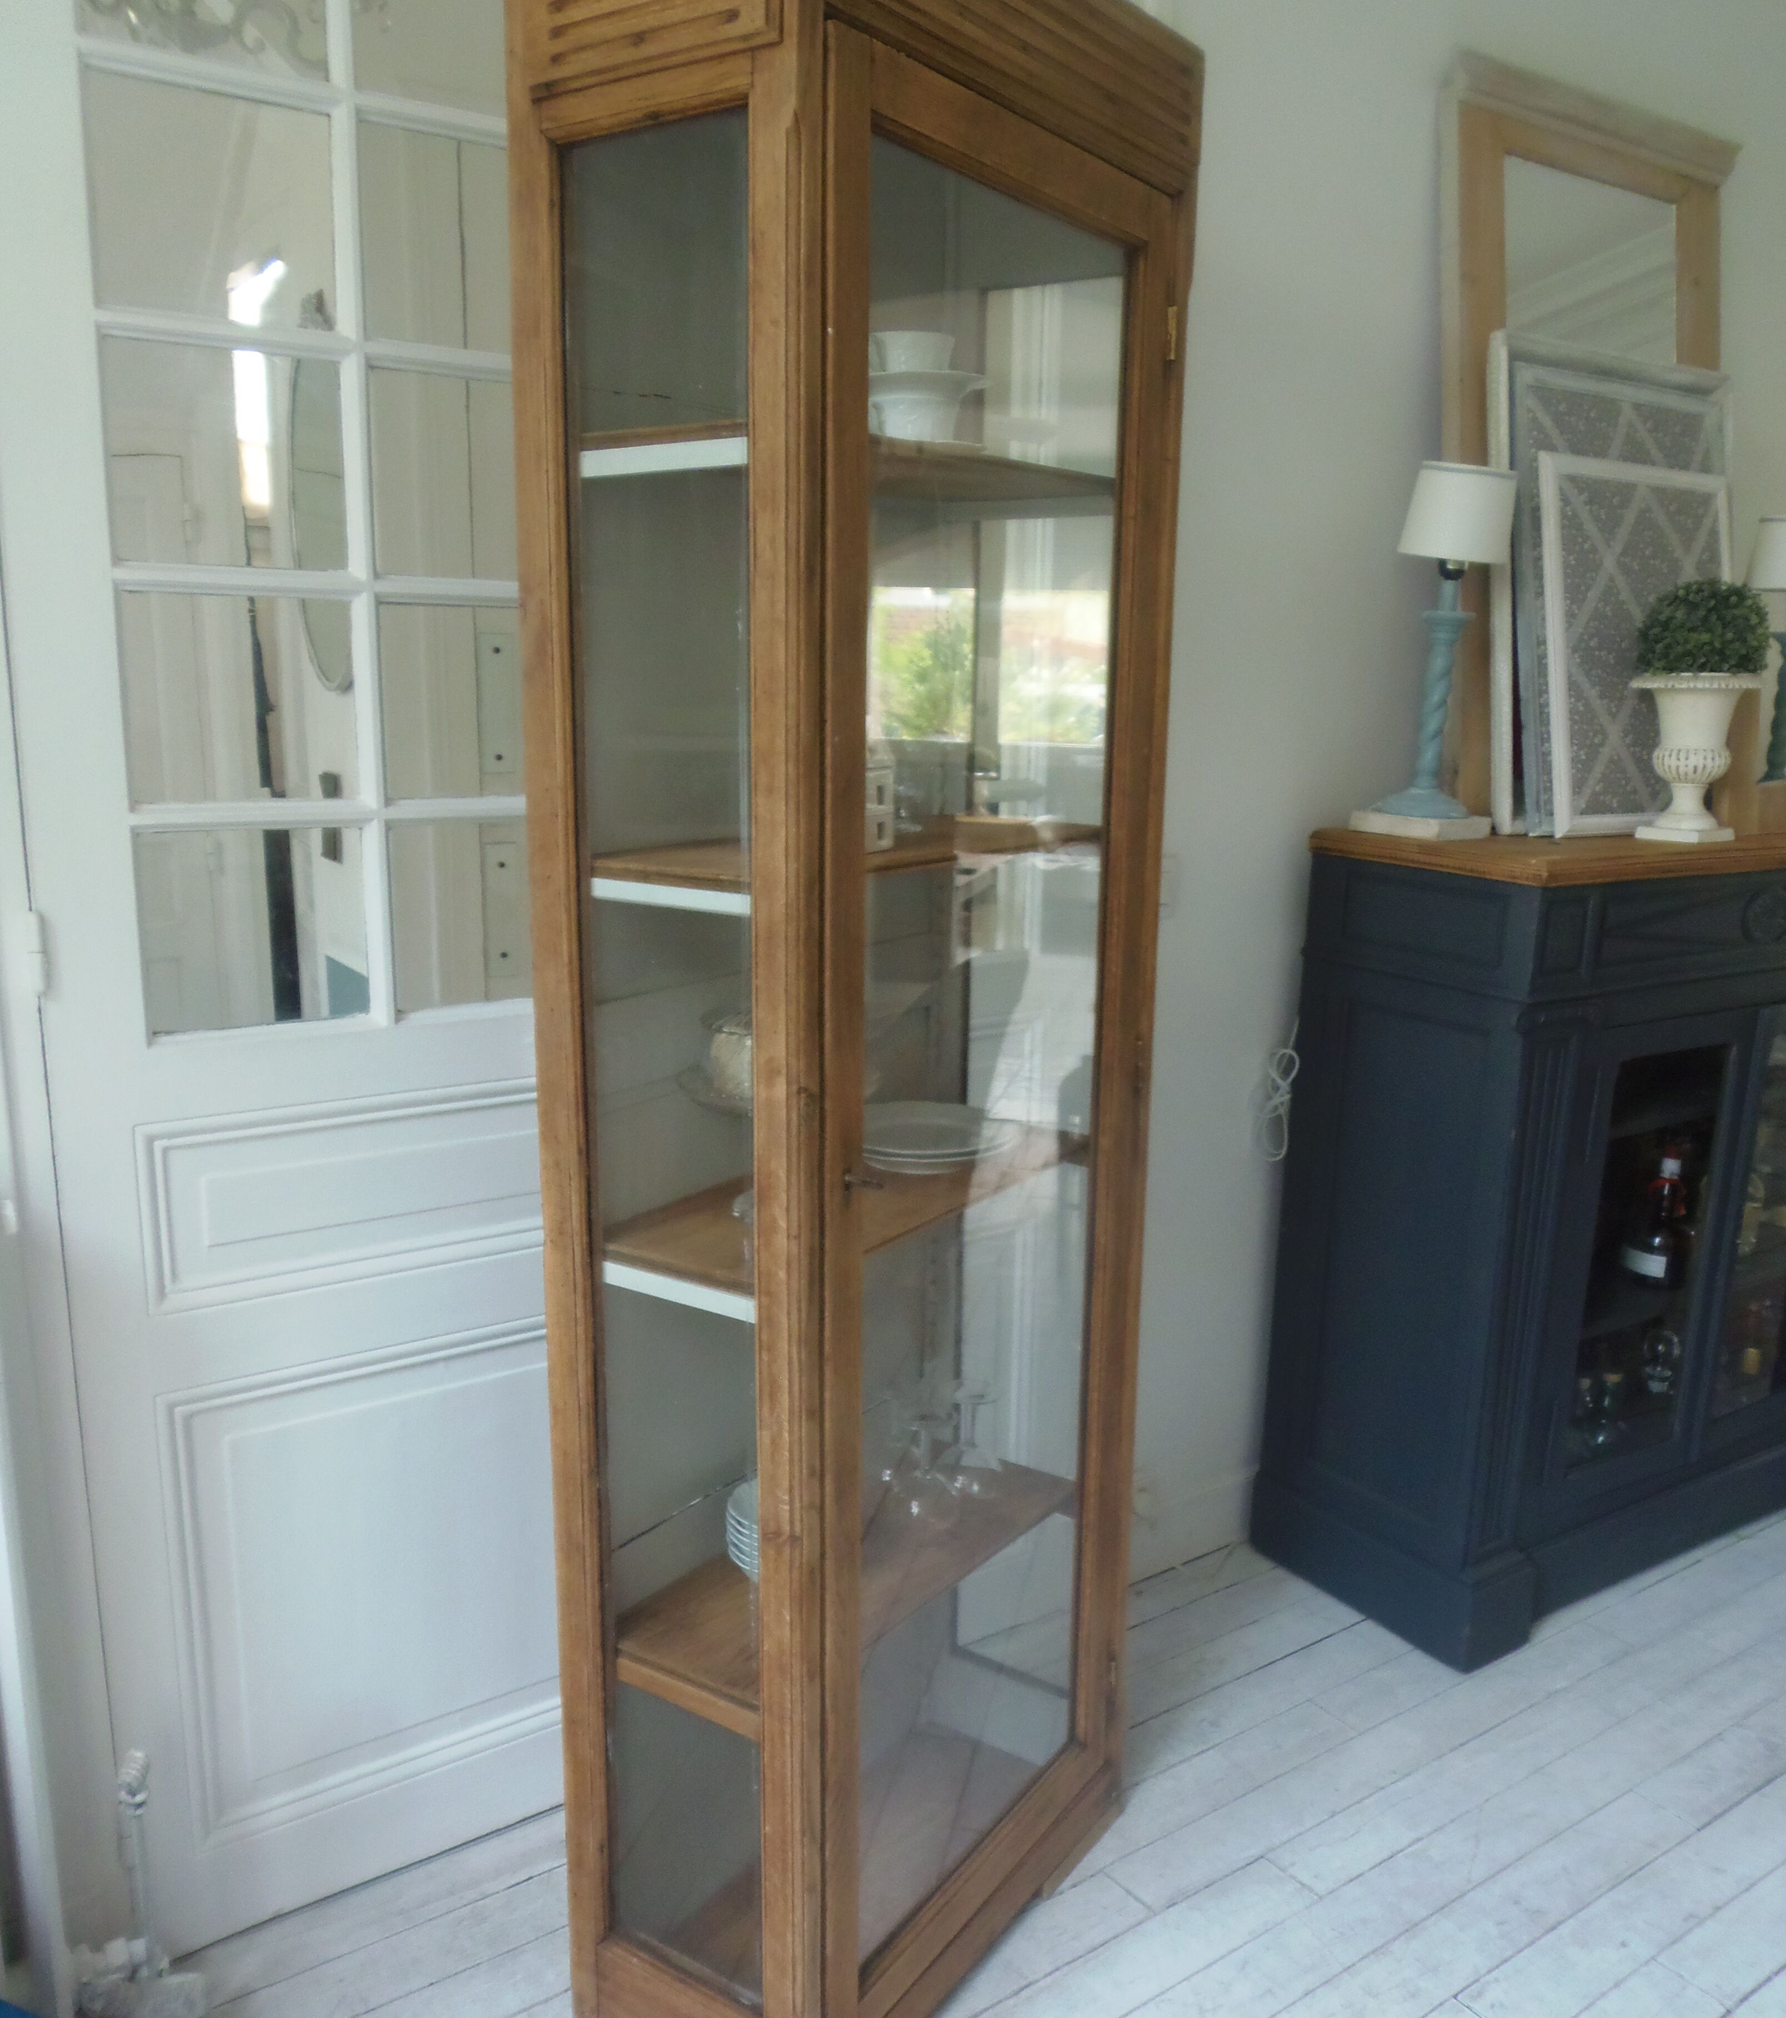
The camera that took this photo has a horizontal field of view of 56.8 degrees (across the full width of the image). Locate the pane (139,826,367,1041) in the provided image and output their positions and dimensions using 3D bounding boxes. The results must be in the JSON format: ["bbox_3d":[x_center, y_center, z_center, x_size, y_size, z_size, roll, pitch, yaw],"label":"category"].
[{"bbox_3d":[-0.637,-0.082,1.657,0.220,0.206,0.020,-7,14,-33],"label":"pane"}]

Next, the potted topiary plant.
[{"bbox_3d":[1.197,-0.441,2.446,0.196,0.377,0.196,-7,14,-33],"label":"potted topiary plant"}]

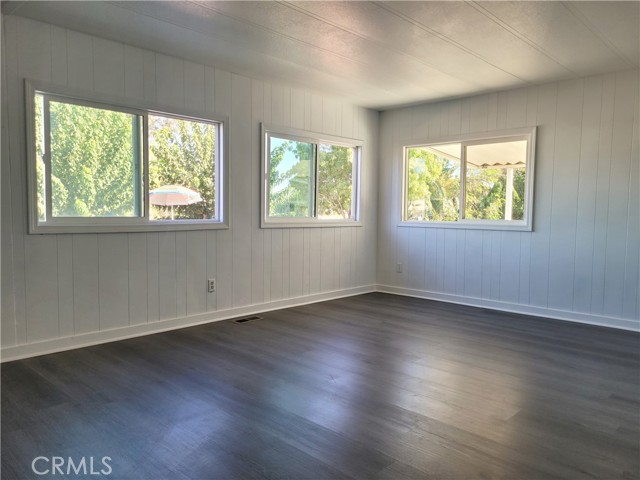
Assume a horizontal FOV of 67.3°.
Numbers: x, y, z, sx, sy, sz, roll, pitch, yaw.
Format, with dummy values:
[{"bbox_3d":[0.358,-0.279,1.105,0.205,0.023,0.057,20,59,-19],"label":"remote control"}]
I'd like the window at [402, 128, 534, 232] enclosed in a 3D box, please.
[{"bbox_3d":[1.562,-0.637,5.324,1.588,1.017,0.100,4,5,43],"label":"window"}]

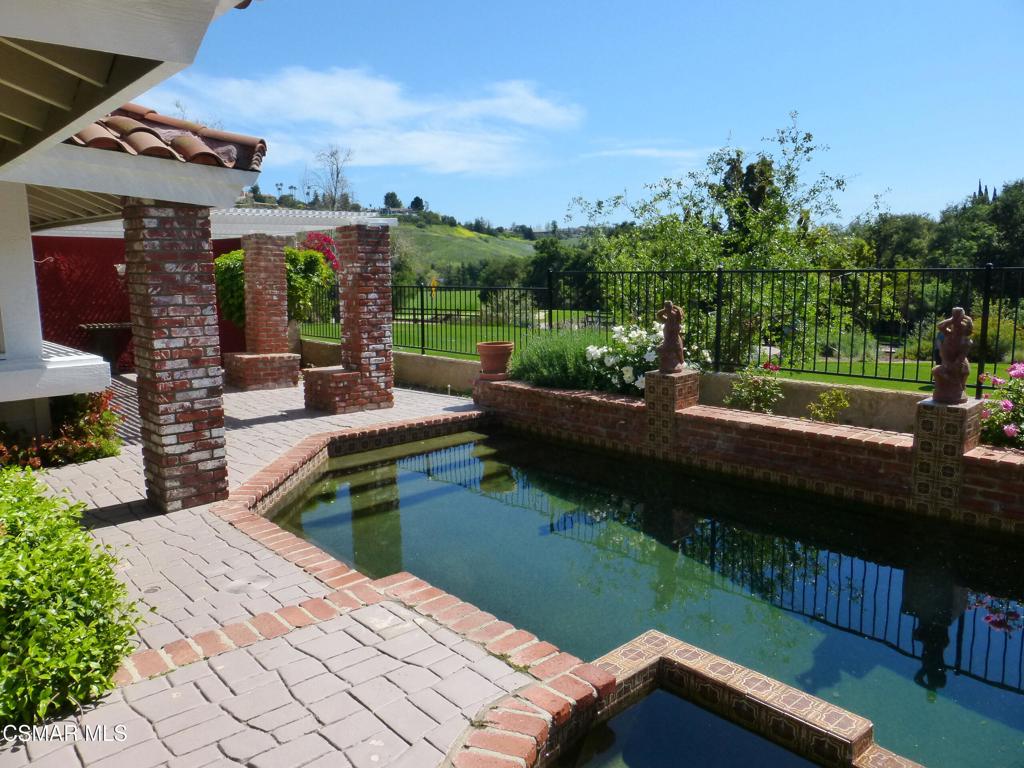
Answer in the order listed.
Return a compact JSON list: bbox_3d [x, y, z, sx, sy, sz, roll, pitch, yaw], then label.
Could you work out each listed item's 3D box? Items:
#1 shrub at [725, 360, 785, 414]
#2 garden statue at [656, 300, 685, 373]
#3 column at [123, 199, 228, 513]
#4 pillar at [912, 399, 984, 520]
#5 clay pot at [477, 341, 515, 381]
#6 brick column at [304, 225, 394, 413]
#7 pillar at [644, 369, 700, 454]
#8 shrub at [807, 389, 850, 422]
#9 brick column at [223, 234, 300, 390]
[{"bbox_3d":[2.311,0.069,7.051,0.460,0.571,0.520,-8,11,-42],"label":"shrub"},{"bbox_3d":[1.523,-0.451,7.048,0.240,0.679,0.220,7,11,41],"label":"garden statue"},{"bbox_3d":[-2.220,-0.186,4.901,0.400,1.970,0.395,-8,11,-43],"label":"column"},{"bbox_3d":[3.136,0.520,5.338,0.370,0.777,0.310,-9,12,-44],"label":"pillar"},{"bbox_3d":[-0.225,-0.292,9.133,0.451,0.435,0.451,0,8,0],"label":"clay pot"},{"bbox_3d":[-1.887,-0.738,8.385,0.770,2.050,0.690,-9,12,-44],"label":"brick column"},{"bbox_3d":[1.527,0.280,7.079,0.375,0.777,0.310,-9,12,-44],"label":"pillar"},{"bbox_3d":[2.805,0.218,6.558,0.340,0.351,0.360,-8,11,-42],"label":"shrub"},{"bbox_3d":[-3.498,-0.989,10.141,0.780,2.067,0.780,-8,11,-43],"label":"brick column"}]

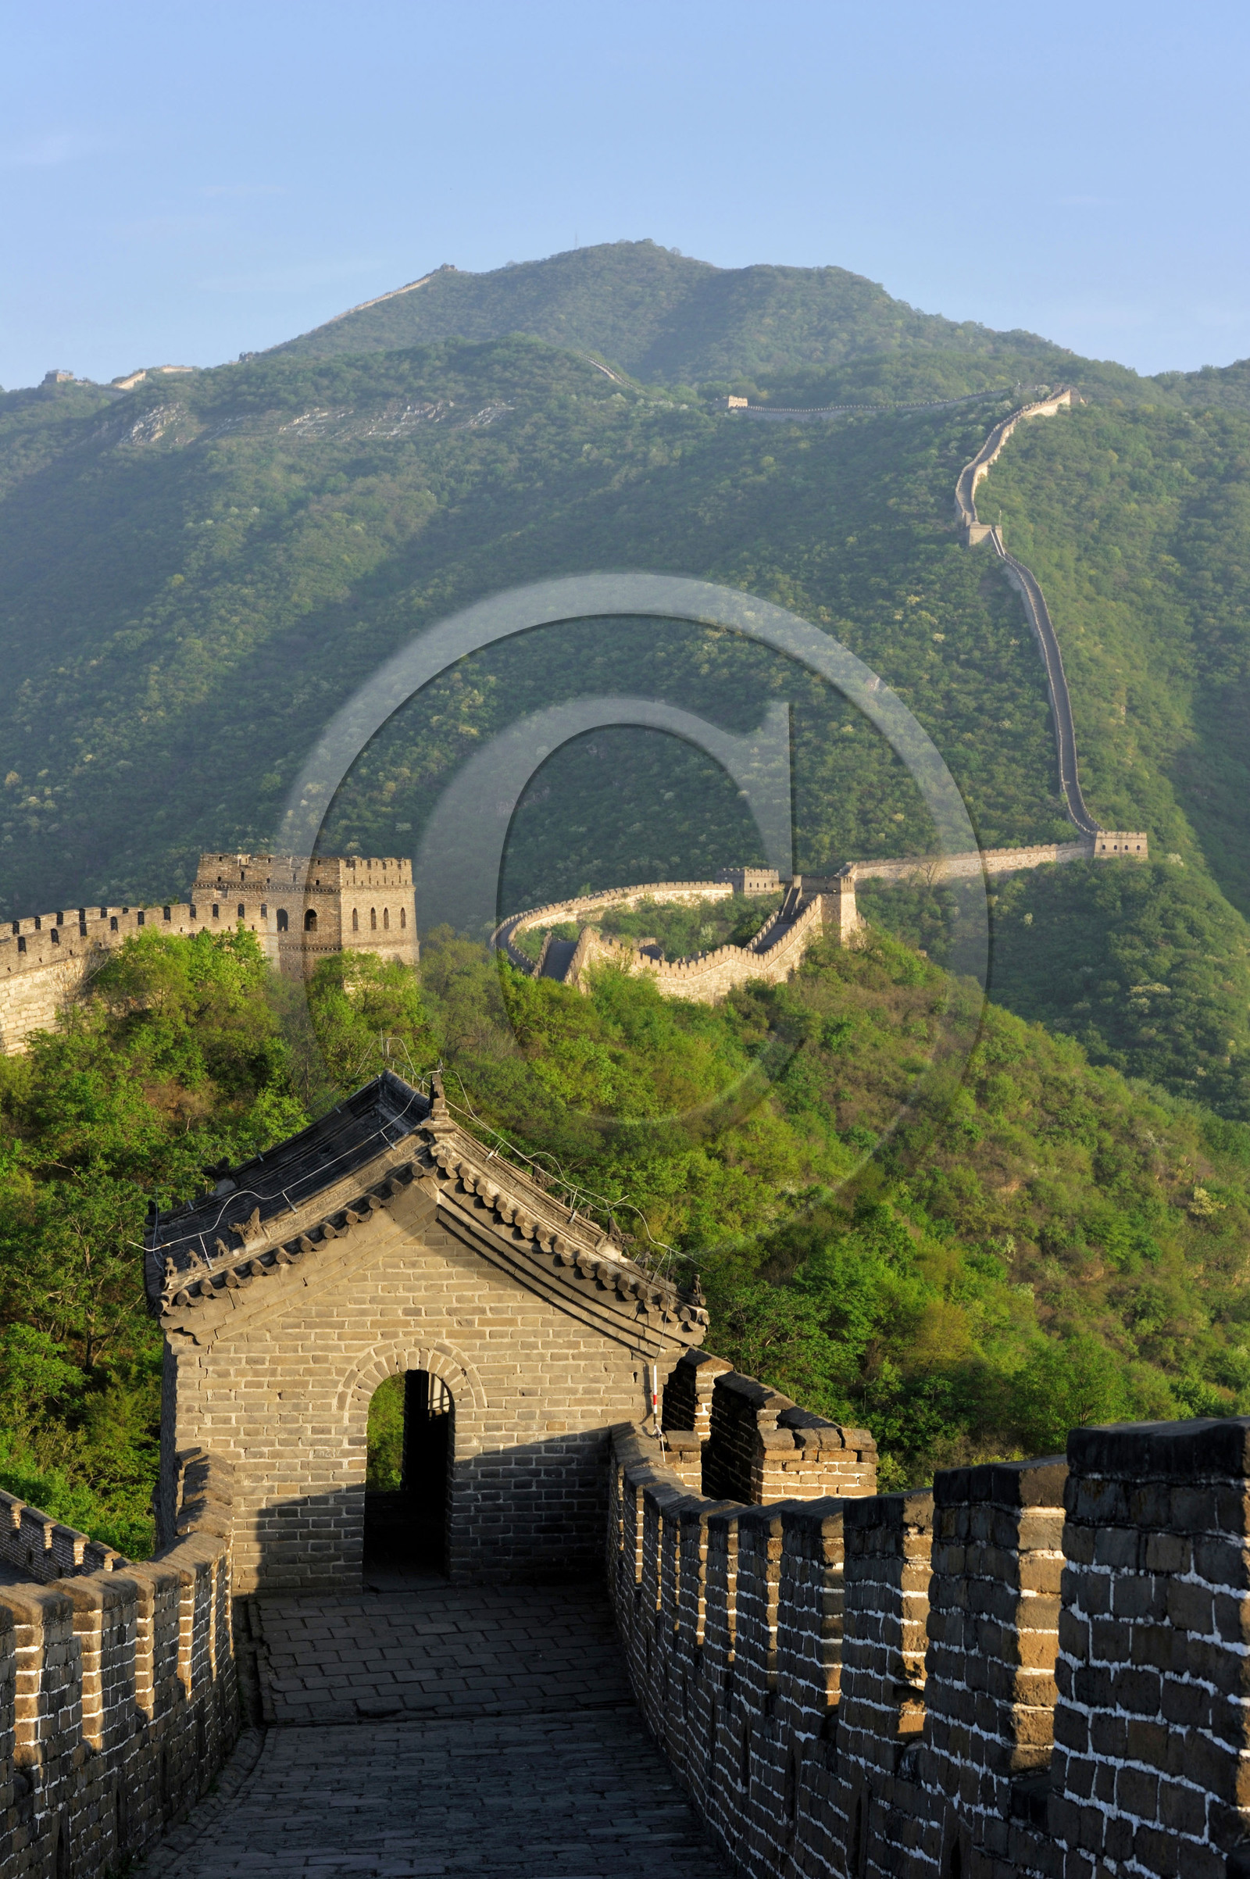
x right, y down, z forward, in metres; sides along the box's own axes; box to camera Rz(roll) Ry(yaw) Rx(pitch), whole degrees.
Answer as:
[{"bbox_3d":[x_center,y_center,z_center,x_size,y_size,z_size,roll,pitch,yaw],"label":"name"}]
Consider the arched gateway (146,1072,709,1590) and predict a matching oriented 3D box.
[{"bbox_3d":[-2.081,3.535,30.393,5.060,4.770,3.800,1,4,-11],"label":"arched gateway"}]

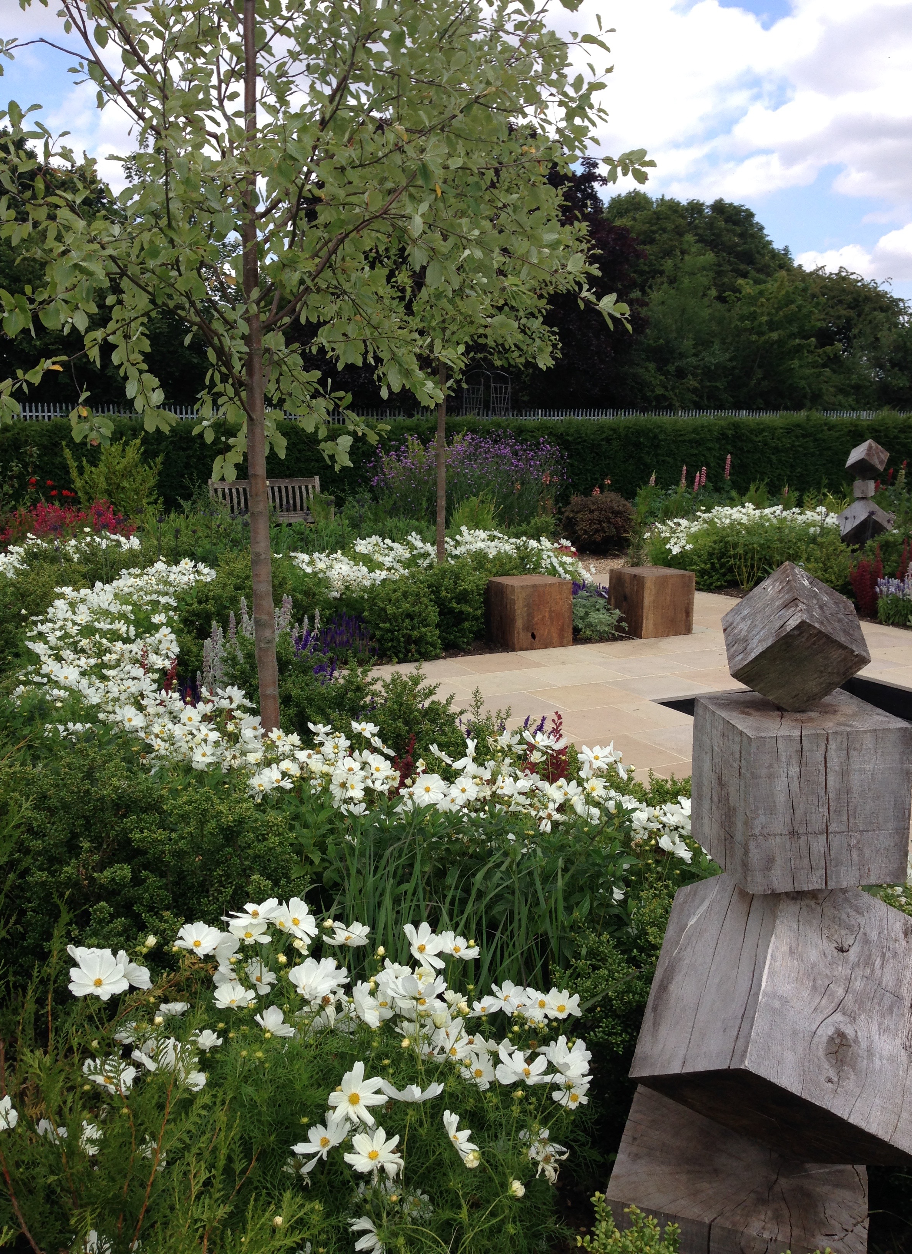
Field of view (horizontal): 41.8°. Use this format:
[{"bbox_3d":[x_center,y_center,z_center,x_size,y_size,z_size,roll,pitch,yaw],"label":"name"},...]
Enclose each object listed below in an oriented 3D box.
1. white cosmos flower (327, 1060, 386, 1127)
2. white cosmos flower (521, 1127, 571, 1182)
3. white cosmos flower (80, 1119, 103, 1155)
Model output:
[{"bbox_3d":[-0.117,0.554,1.420,0.072,0.076,0.022,-1,-31,-5],"label":"white cosmos flower"},{"bbox_3d":[0.126,0.743,1.680,0.068,0.075,0.045,-2,-11,-9],"label":"white cosmos flower"},{"bbox_3d":[-0.463,0.650,1.520,0.052,0.026,0.052,-5,24,-27],"label":"white cosmos flower"}]

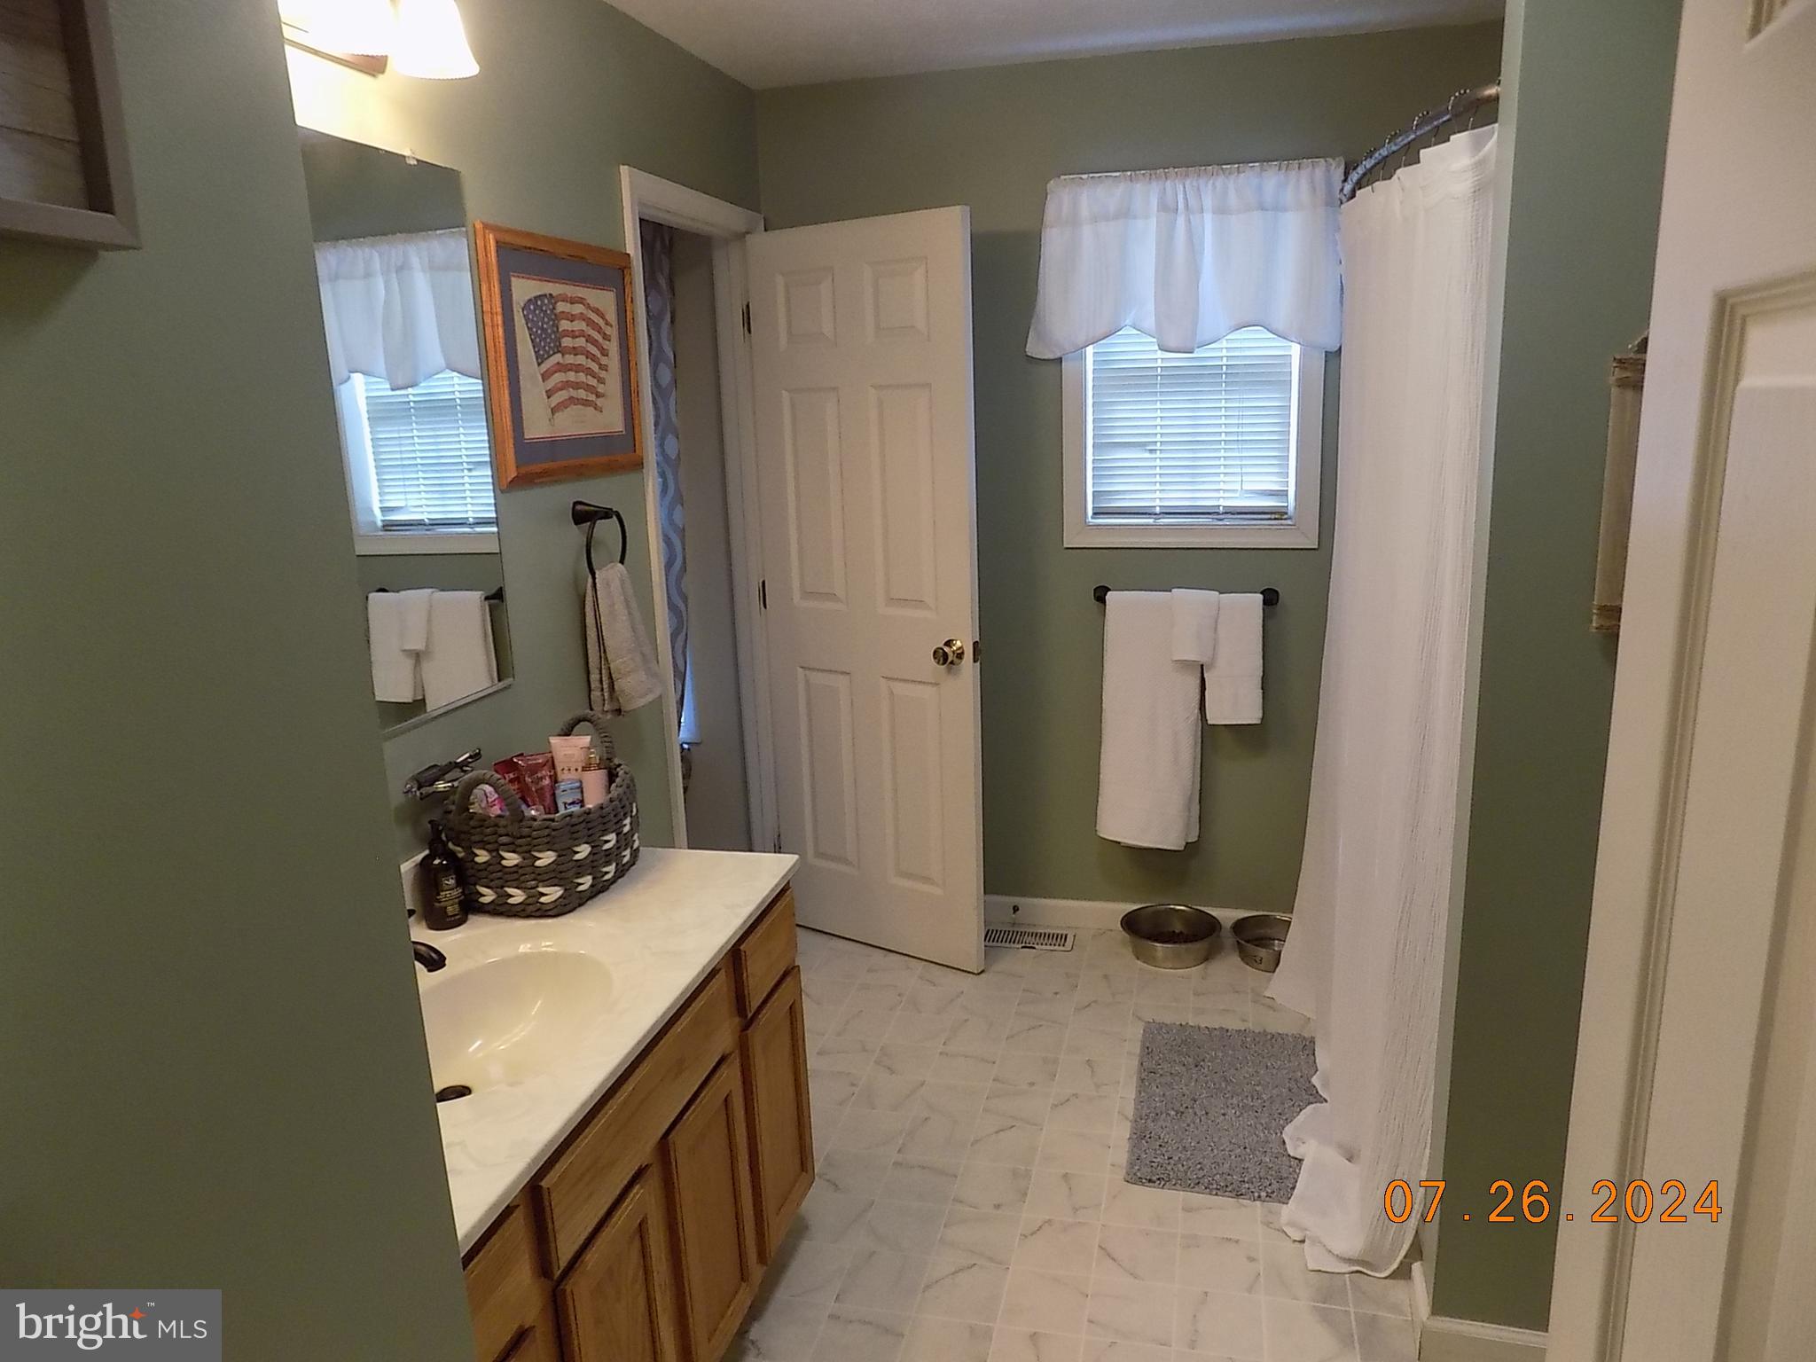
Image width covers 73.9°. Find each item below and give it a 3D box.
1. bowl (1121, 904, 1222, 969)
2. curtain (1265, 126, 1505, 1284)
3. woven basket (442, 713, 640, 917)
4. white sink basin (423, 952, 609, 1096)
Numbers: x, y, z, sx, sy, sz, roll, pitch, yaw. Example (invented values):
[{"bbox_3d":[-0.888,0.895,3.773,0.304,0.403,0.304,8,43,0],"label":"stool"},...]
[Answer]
[{"bbox_3d":[0.754,0.748,3.457,0.277,0.090,0.277,1,14,14],"label":"bowl"},{"bbox_3d":[0.934,0.003,2.530,0.270,1.950,1.220,1,14,14],"label":"curtain"},{"bbox_3d":[-0.619,0.219,2.070,0.265,0.256,0.330,1,13,14],"label":"woven basket"},{"bbox_3d":[-0.564,0.524,1.645,0.320,0.145,0.420,1,14,14],"label":"white sink basin"}]

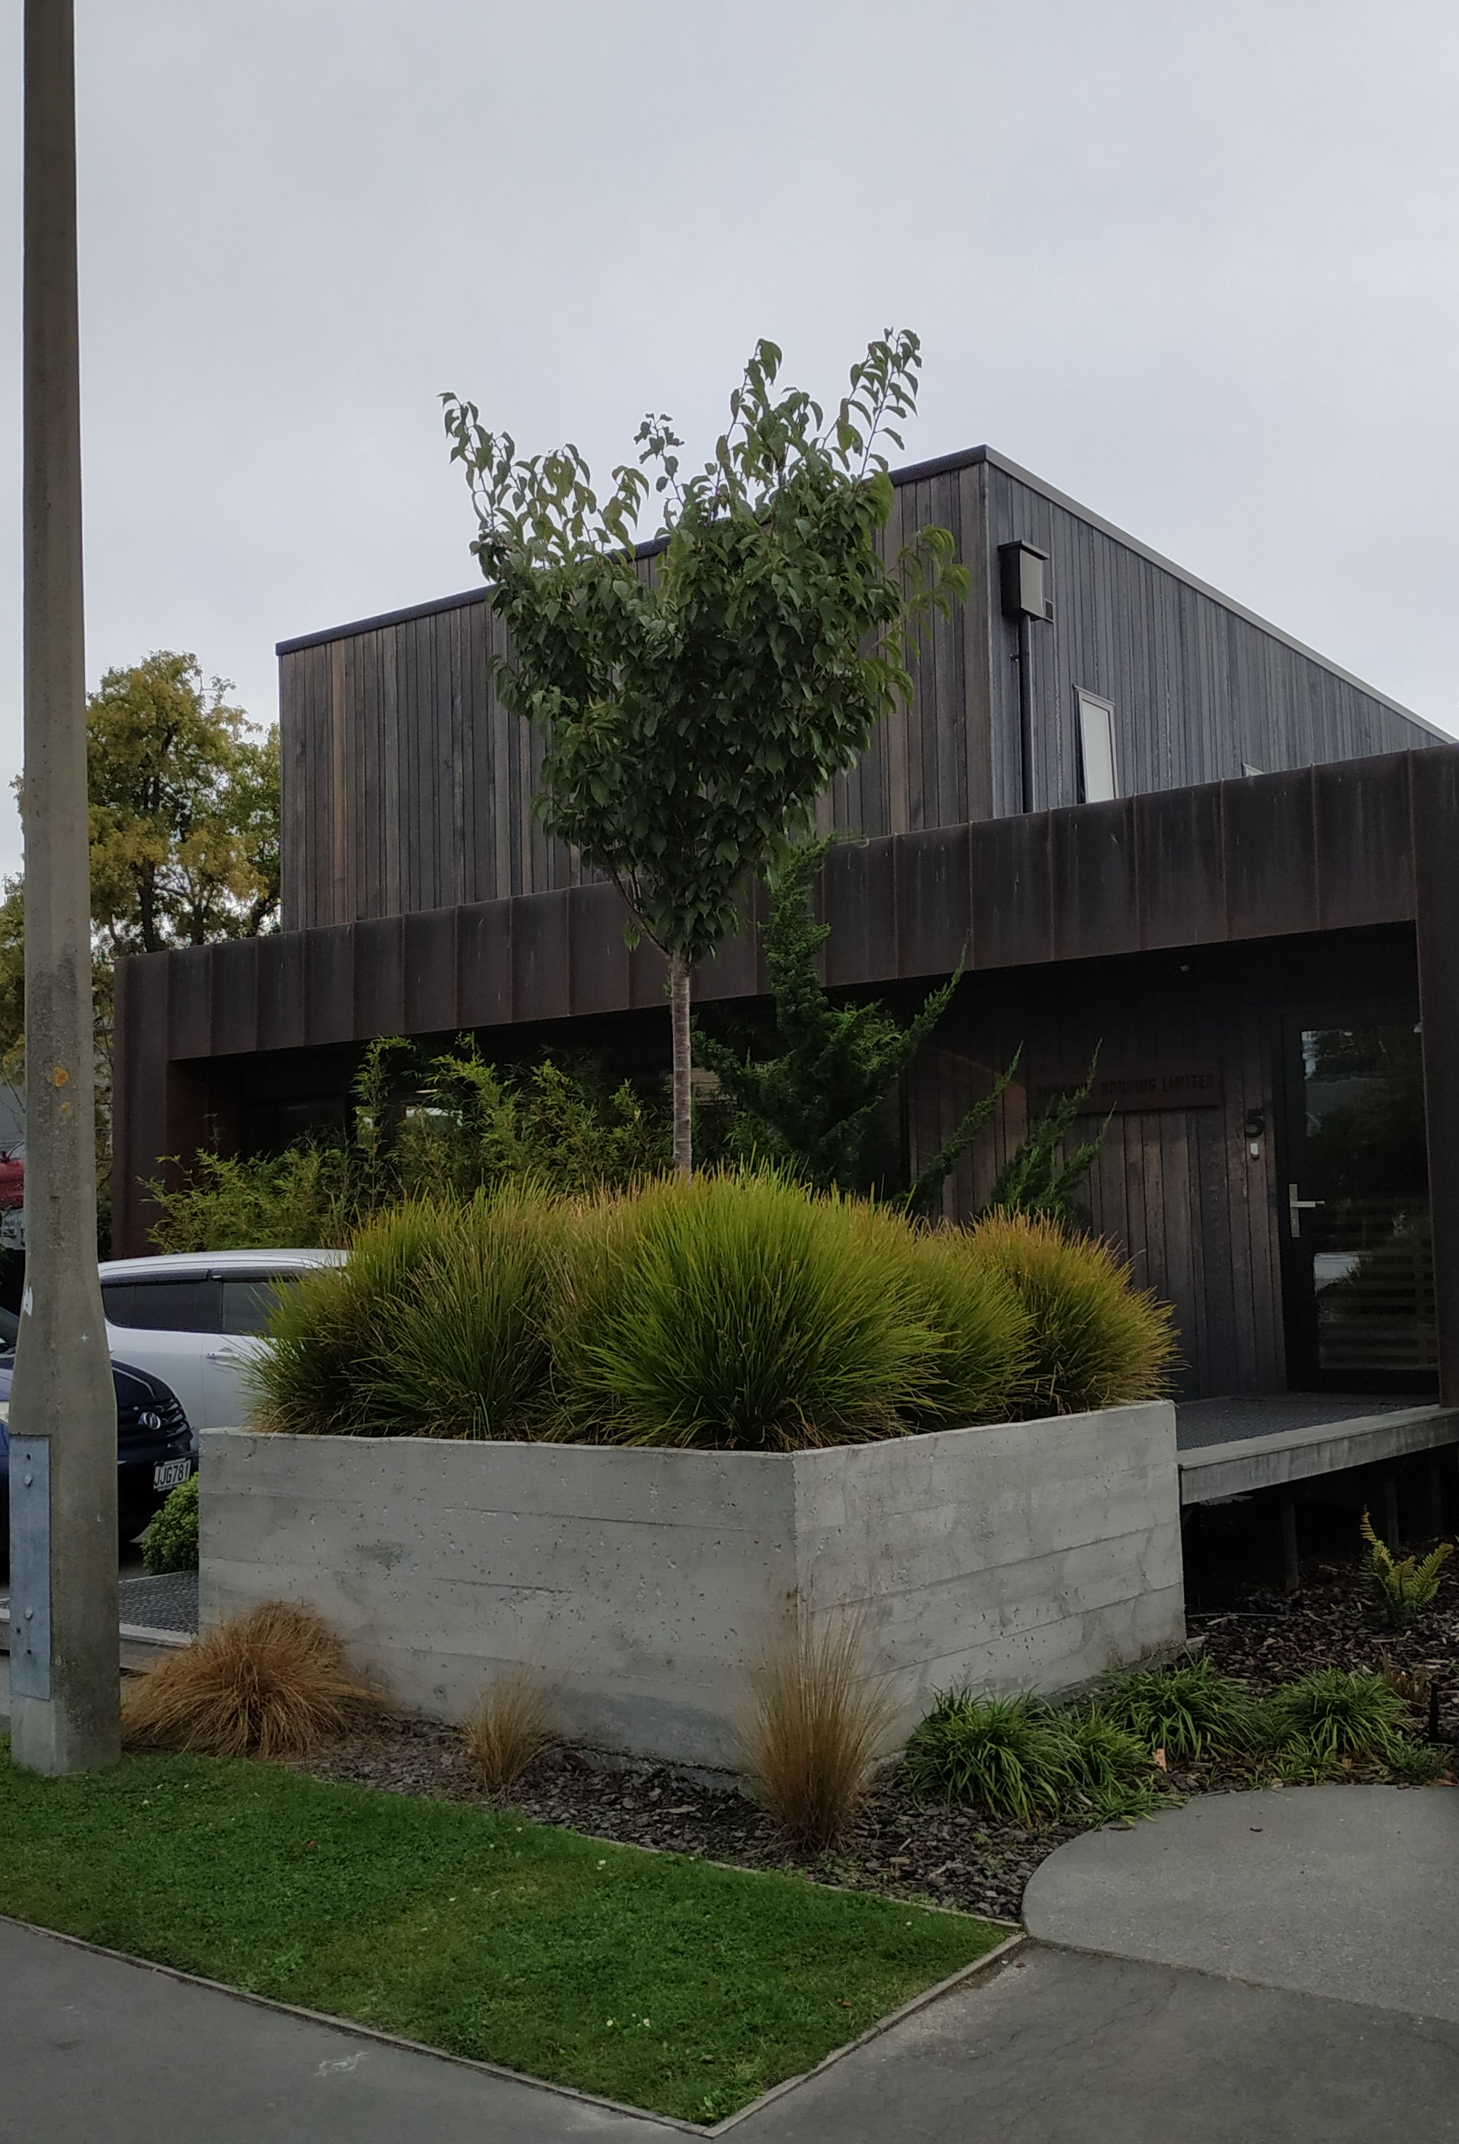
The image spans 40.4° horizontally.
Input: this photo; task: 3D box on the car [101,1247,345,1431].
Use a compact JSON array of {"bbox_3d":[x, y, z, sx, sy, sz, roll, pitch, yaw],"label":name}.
[{"bbox_3d":[-2.866,1.966,13.150,4.020,1.550,1.700,-2,-5,13],"label":"car"}]

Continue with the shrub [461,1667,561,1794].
[{"bbox_3d":[-0.637,1.832,5.625,0.270,0.350,0.270,-1,-5,0],"label":"shrub"}]

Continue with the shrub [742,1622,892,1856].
[{"bbox_3d":[0.220,1.653,5.058,0.390,0.600,0.390,-1,-5,0],"label":"shrub"}]

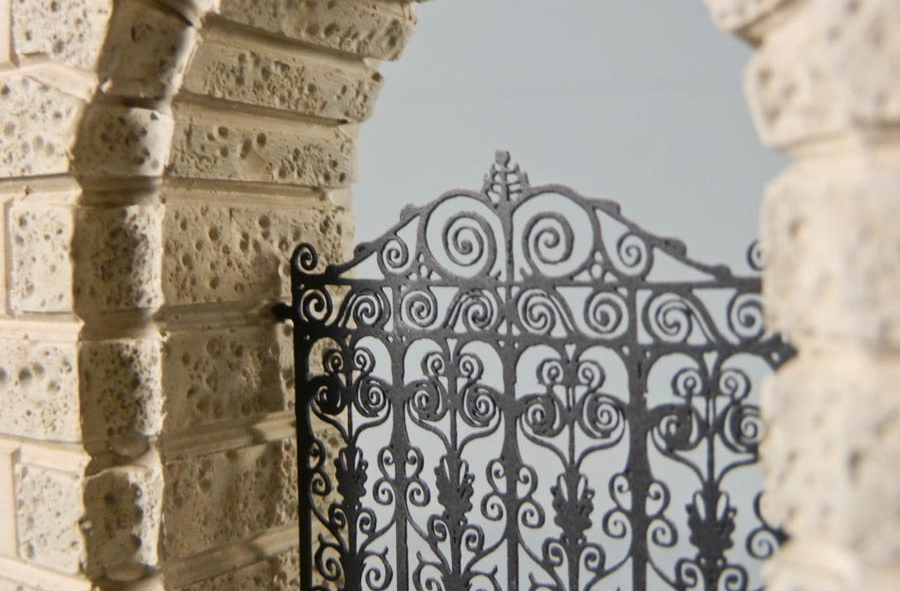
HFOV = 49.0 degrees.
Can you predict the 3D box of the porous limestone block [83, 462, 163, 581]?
[{"bbox_3d":[-0.094,0.065,0.282,0.018,0.031,0.018,1,3,35],"label":"porous limestone block"}]

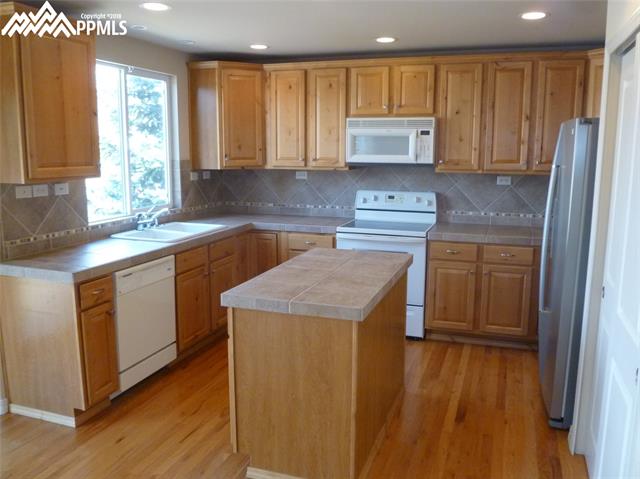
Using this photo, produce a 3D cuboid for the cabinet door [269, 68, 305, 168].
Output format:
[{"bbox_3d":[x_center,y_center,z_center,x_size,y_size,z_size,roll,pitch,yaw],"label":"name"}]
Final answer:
[{"bbox_3d":[-0.286,-1.101,4.771,0.327,0.848,0.024,4,10,18],"label":"cabinet door"}]

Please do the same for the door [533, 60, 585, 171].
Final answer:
[{"bbox_3d":[1.870,-0.969,4.053,0.314,0.848,0.024,4,10,18],"label":"door"}]

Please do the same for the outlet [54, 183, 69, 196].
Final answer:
[{"bbox_3d":[-1.716,-0.335,3.456,0.012,0.072,0.115,4,10,19],"label":"outlet"}]

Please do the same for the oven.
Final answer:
[{"bbox_3d":[0.606,0.199,4.612,0.760,1.195,0.700,4,10,19],"label":"oven"}]

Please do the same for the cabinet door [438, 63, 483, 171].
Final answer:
[{"bbox_3d":[1.150,-1.001,4.243,0.323,0.845,0.022,3,9,18],"label":"cabinet door"}]

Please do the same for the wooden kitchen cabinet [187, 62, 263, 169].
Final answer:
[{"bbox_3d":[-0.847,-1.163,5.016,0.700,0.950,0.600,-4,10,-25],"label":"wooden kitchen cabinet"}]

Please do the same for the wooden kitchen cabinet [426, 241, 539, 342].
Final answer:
[{"bbox_3d":[1.389,0.392,4.406,0.863,0.850,0.639,3,10,19],"label":"wooden kitchen cabinet"}]

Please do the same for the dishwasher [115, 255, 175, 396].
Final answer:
[{"bbox_3d":[-1.394,0.533,3.512,0.587,0.810,0.596,3,10,19],"label":"dishwasher"}]

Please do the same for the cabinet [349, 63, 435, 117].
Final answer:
[{"bbox_3d":[0.671,-1.292,4.550,0.770,0.457,0.331,3,10,19],"label":"cabinet"}]

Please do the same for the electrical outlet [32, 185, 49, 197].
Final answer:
[{"bbox_3d":[-1.755,-0.304,3.267,0.015,0.075,0.117,3,10,19],"label":"electrical outlet"}]

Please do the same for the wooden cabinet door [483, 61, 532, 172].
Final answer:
[{"bbox_3d":[1.520,-0.990,4.170,0.317,0.848,0.024,4,10,18],"label":"wooden cabinet door"}]

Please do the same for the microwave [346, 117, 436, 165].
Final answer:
[{"bbox_3d":[0.660,-0.869,4.585,0.758,0.382,0.405,3,10,19],"label":"microwave"}]

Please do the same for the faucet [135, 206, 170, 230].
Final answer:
[{"bbox_3d":[-1.341,-0.172,4.184,0.190,0.190,0.240,4,10,19],"label":"faucet"}]

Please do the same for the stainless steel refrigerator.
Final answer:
[{"bbox_3d":[1.791,0.173,3.141,0.780,1.750,0.860,4,10,19],"label":"stainless steel refrigerator"}]

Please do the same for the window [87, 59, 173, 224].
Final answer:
[{"bbox_3d":[-1.494,-0.770,4.161,0.100,1.170,1.140,4,10,19],"label":"window"}]

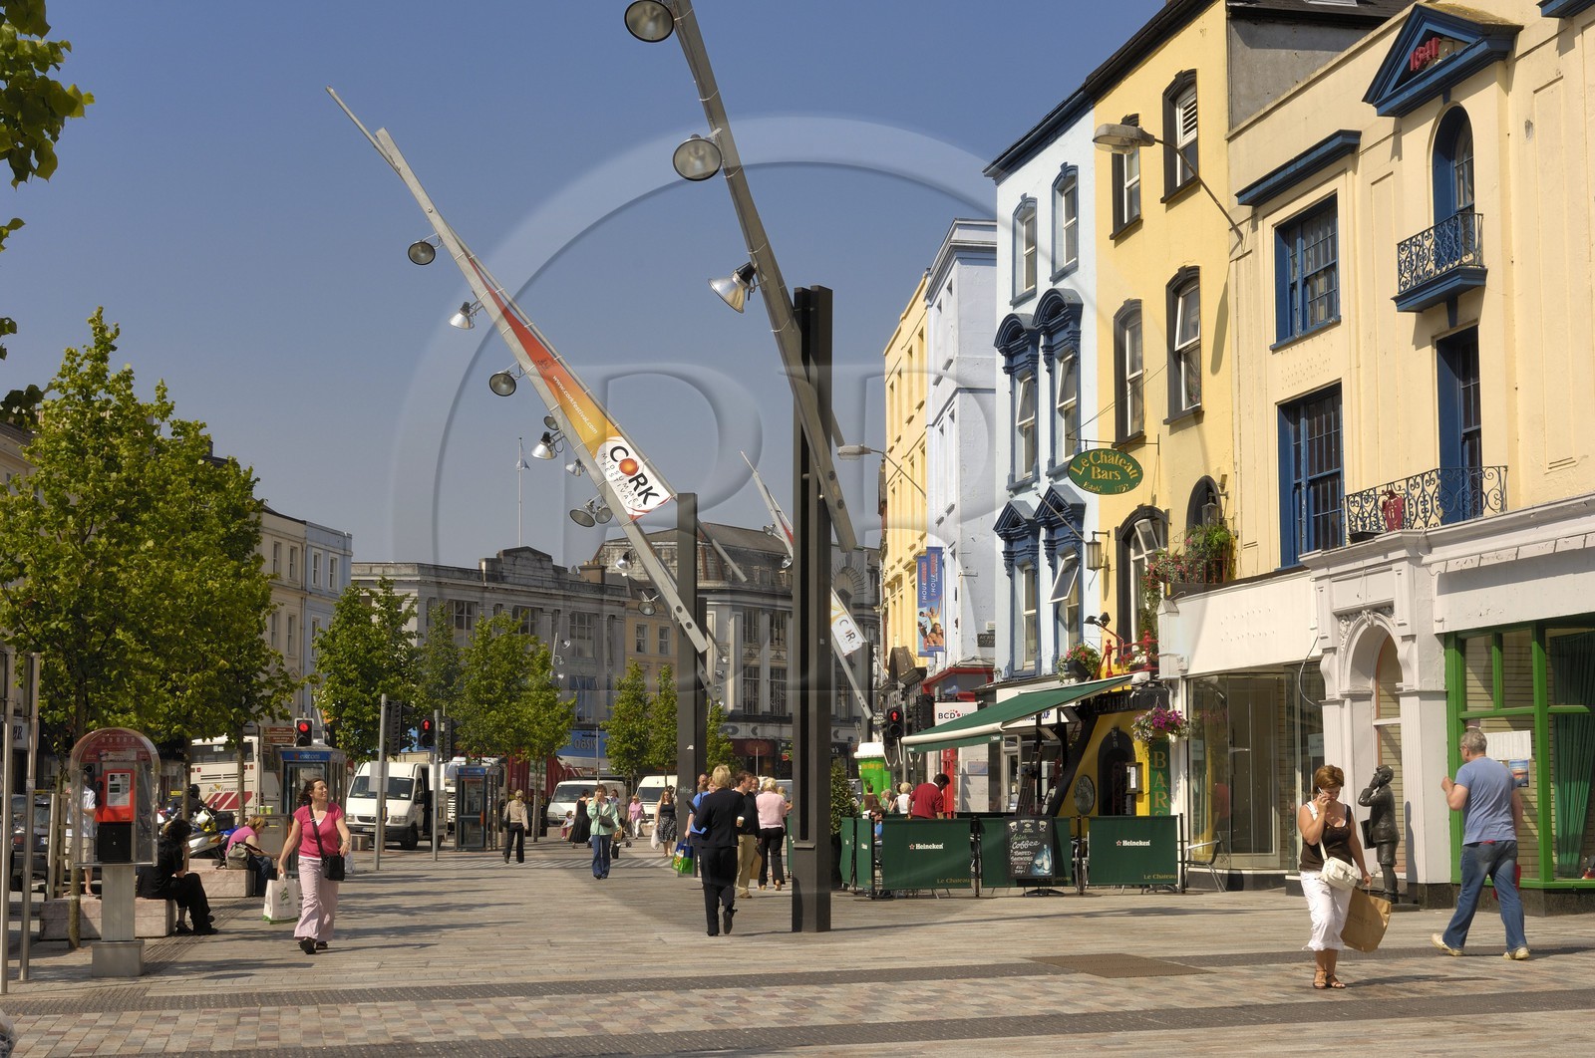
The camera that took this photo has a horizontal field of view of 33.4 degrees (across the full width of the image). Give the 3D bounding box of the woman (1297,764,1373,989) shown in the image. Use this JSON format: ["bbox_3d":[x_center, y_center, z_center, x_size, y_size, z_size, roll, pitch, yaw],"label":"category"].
[{"bbox_3d":[3.856,2.491,19.082,0.480,1.599,0.380,2,-6,-19],"label":"woman"}]

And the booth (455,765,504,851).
[{"bbox_3d":[-8.665,7.553,71.819,0.900,2.289,0.900,-2,-6,16],"label":"booth"}]

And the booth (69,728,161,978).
[{"bbox_3d":[-5.781,2.750,22.557,0.740,2.086,0.580,1,-6,-12],"label":"booth"}]

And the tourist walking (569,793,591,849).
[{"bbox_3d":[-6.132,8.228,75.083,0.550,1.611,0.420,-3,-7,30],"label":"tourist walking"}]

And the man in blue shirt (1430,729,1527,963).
[{"bbox_3d":[5.400,2.484,20.994,0.520,1.820,0.620,5,-8,-40],"label":"man in blue shirt"}]

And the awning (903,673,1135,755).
[{"bbox_3d":[3.349,2.929,41.717,2.252,1.053,6.737,1,-6,-11],"label":"awning"}]

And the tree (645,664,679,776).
[{"bbox_3d":[-5.221,8.693,104.660,1.750,6.727,1.750,0,-6,0],"label":"tree"}]

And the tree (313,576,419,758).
[{"bbox_3d":[-11.601,4.975,71.365,2.785,7.396,2.800,0,-6,0],"label":"tree"}]

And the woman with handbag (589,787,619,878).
[{"bbox_3d":[-3.392,5.316,46.576,0.550,1.618,0.420,1,-6,-6],"label":"woman with handbag"}]

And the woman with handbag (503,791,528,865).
[{"bbox_3d":[-6.295,6.659,59.287,0.550,1.596,0.420,0,-6,-2],"label":"woman with handbag"}]

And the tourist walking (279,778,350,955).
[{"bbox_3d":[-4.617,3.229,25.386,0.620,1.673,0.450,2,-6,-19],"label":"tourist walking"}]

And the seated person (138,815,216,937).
[{"bbox_3d":[-6.887,3.864,29.466,0.860,1.289,0.520,1,-6,-12],"label":"seated person"}]

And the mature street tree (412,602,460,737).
[{"bbox_3d":[-10.408,5.658,76.824,2.000,7.114,2.000,0,-6,0],"label":"mature street tree"}]

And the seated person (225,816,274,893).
[{"bbox_3d":[-8.232,4.910,39.861,0.750,1.189,0.500,1,-6,-10],"label":"seated person"}]

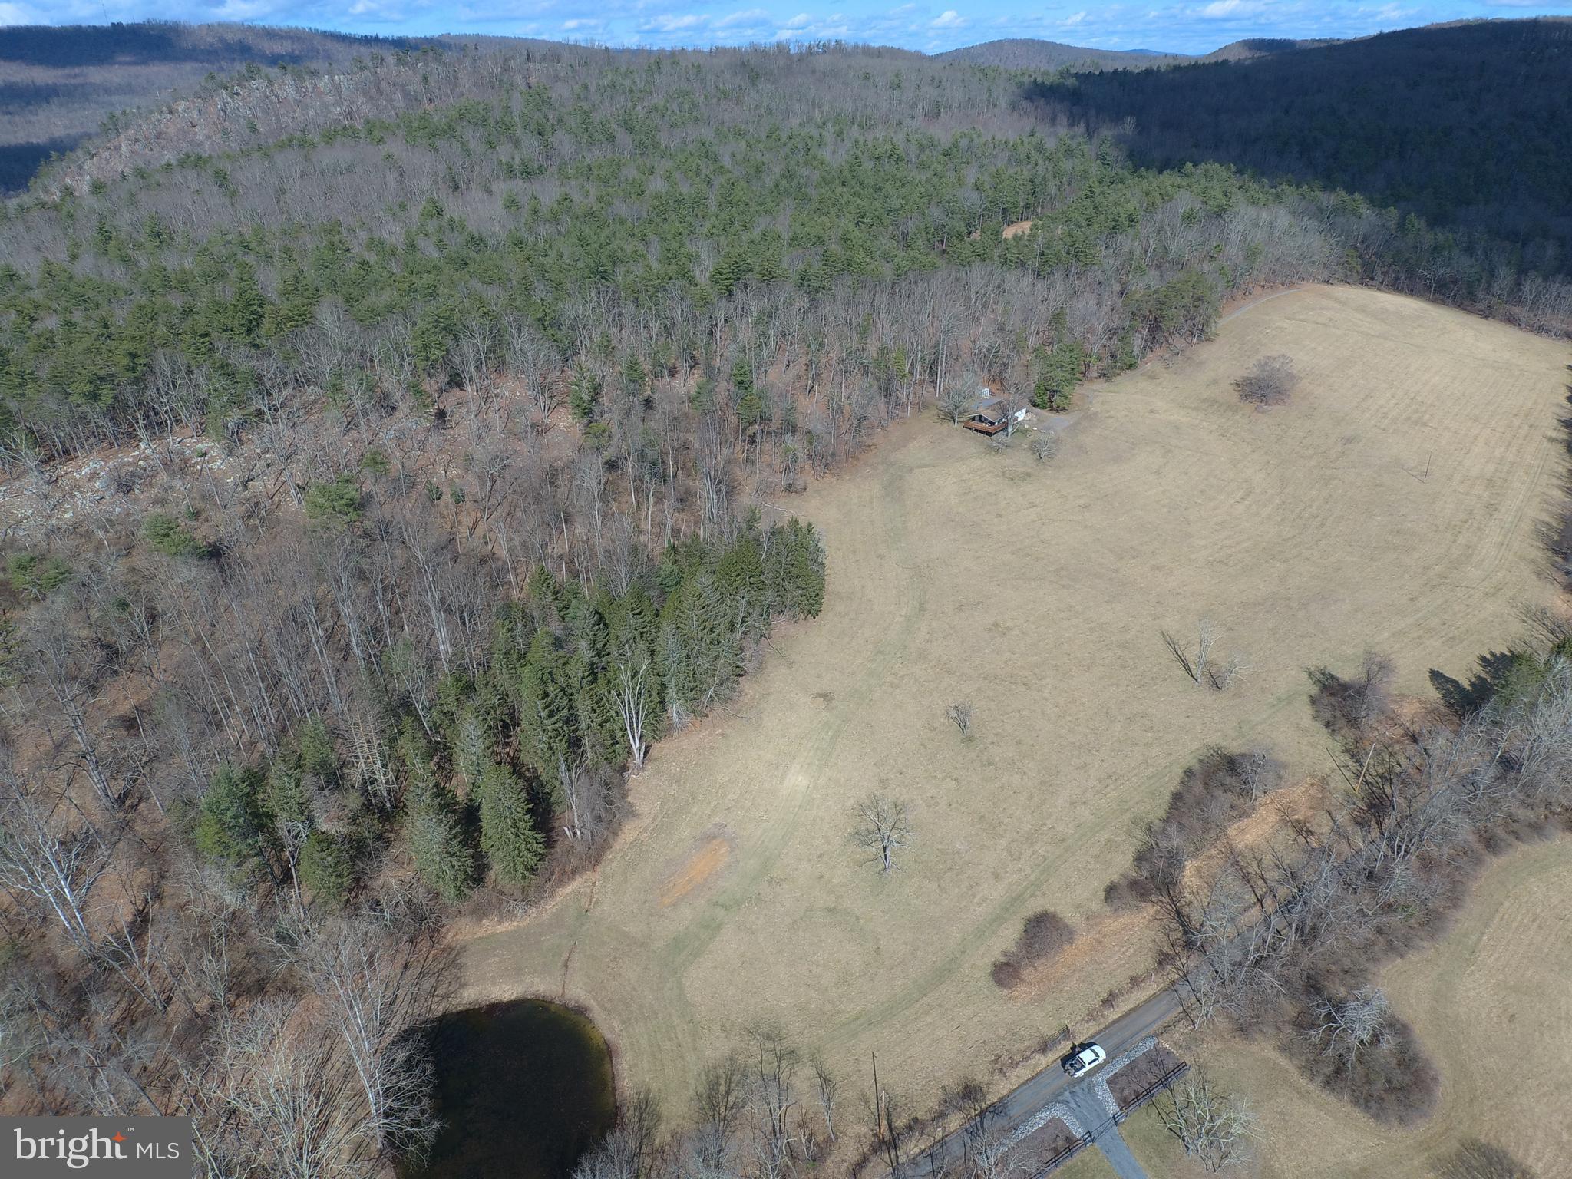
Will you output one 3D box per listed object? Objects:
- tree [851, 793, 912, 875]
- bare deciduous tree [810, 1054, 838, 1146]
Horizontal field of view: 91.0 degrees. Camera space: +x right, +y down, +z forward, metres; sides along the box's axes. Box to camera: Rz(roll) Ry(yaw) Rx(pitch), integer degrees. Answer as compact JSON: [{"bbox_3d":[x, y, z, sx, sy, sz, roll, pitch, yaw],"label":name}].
[{"bbox_3d":[13.050,34.560,106.260,8.000,13.700,7.800,0,31,0],"label":"tree"},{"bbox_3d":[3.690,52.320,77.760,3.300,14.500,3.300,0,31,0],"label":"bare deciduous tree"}]

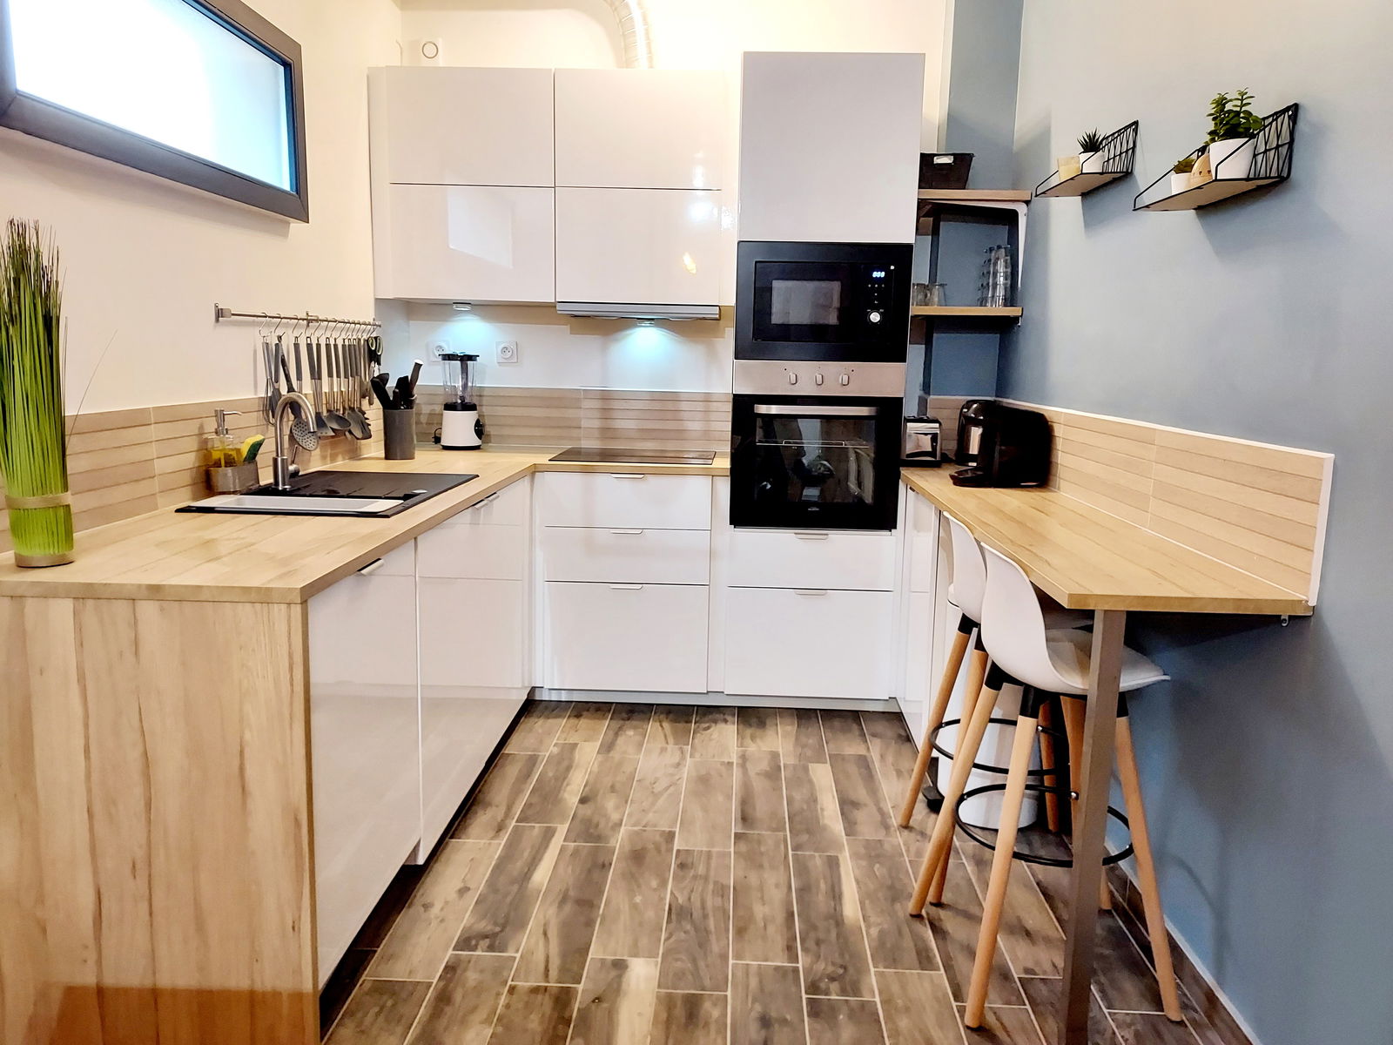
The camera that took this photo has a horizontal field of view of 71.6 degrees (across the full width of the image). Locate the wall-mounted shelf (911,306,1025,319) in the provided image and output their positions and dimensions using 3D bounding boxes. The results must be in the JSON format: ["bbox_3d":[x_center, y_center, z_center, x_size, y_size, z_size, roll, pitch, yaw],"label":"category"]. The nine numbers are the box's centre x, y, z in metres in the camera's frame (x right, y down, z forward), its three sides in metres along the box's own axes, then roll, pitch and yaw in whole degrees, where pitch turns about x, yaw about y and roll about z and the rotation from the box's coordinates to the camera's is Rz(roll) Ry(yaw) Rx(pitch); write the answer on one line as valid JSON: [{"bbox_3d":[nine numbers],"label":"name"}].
[{"bbox_3d":[0.949,-0.763,3.524,0.400,0.029,0.310,2,9,2],"label":"wall-mounted shelf"}]

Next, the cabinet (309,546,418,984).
[{"bbox_3d":[-0.925,0.422,1.927,0.560,0.745,0.600,1,9,2],"label":"cabinet"}]

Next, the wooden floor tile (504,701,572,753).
[{"bbox_3d":[-0.551,0.726,3.438,0.151,0.010,0.504,2,10,3],"label":"wooden floor tile"}]

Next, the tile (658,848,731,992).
[{"bbox_3d":[0.005,0.918,2.269,0.146,0.010,0.597,2,9,2],"label":"tile"}]

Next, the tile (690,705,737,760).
[{"bbox_3d":[0.064,0.739,3.412,0.149,0.018,0.537,2,9,3],"label":"tile"}]

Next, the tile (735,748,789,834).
[{"bbox_3d":[0.194,0.820,2.975,0.151,0.010,0.587,2,10,3],"label":"tile"}]

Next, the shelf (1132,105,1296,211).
[{"bbox_3d":[1.007,-0.710,1.903,0.132,0.129,0.362,2,10,2],"label":"shelf"}]

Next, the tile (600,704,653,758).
[{"bbox_3d":[-0.244,0.733,3.433,0.151,0.010,0.504,2,10,3],"label":"tile"}]

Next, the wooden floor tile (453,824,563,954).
[{"bbox_3d":[-0.445,0.890,2.384,0.142,0.010,0.603,2,9,2],"label":"wooden floor tile"}]

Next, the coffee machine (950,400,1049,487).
[{"bbox_3d":[0.945,-0.249,3.021,0.300,0.260,0.165,-1,10,-13],"label":"coffee machine"}]

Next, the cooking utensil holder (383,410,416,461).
[{"bbox_3d":[-1.061,-0.319,3.455,0.105,0.180,0.105,2,9,2],"label":"cooking utensil holder"}]

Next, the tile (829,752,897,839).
[{"bbox_3d":[0.501,0.830,2.958,0.151,0.010,0.587,2,10,3],"label":"tile"}]

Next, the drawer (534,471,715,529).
[{"bbox_3d":[-0.236,-0.109,3.633,0.597,0.200,0.440,1,9,2],"label":"drawer"}]

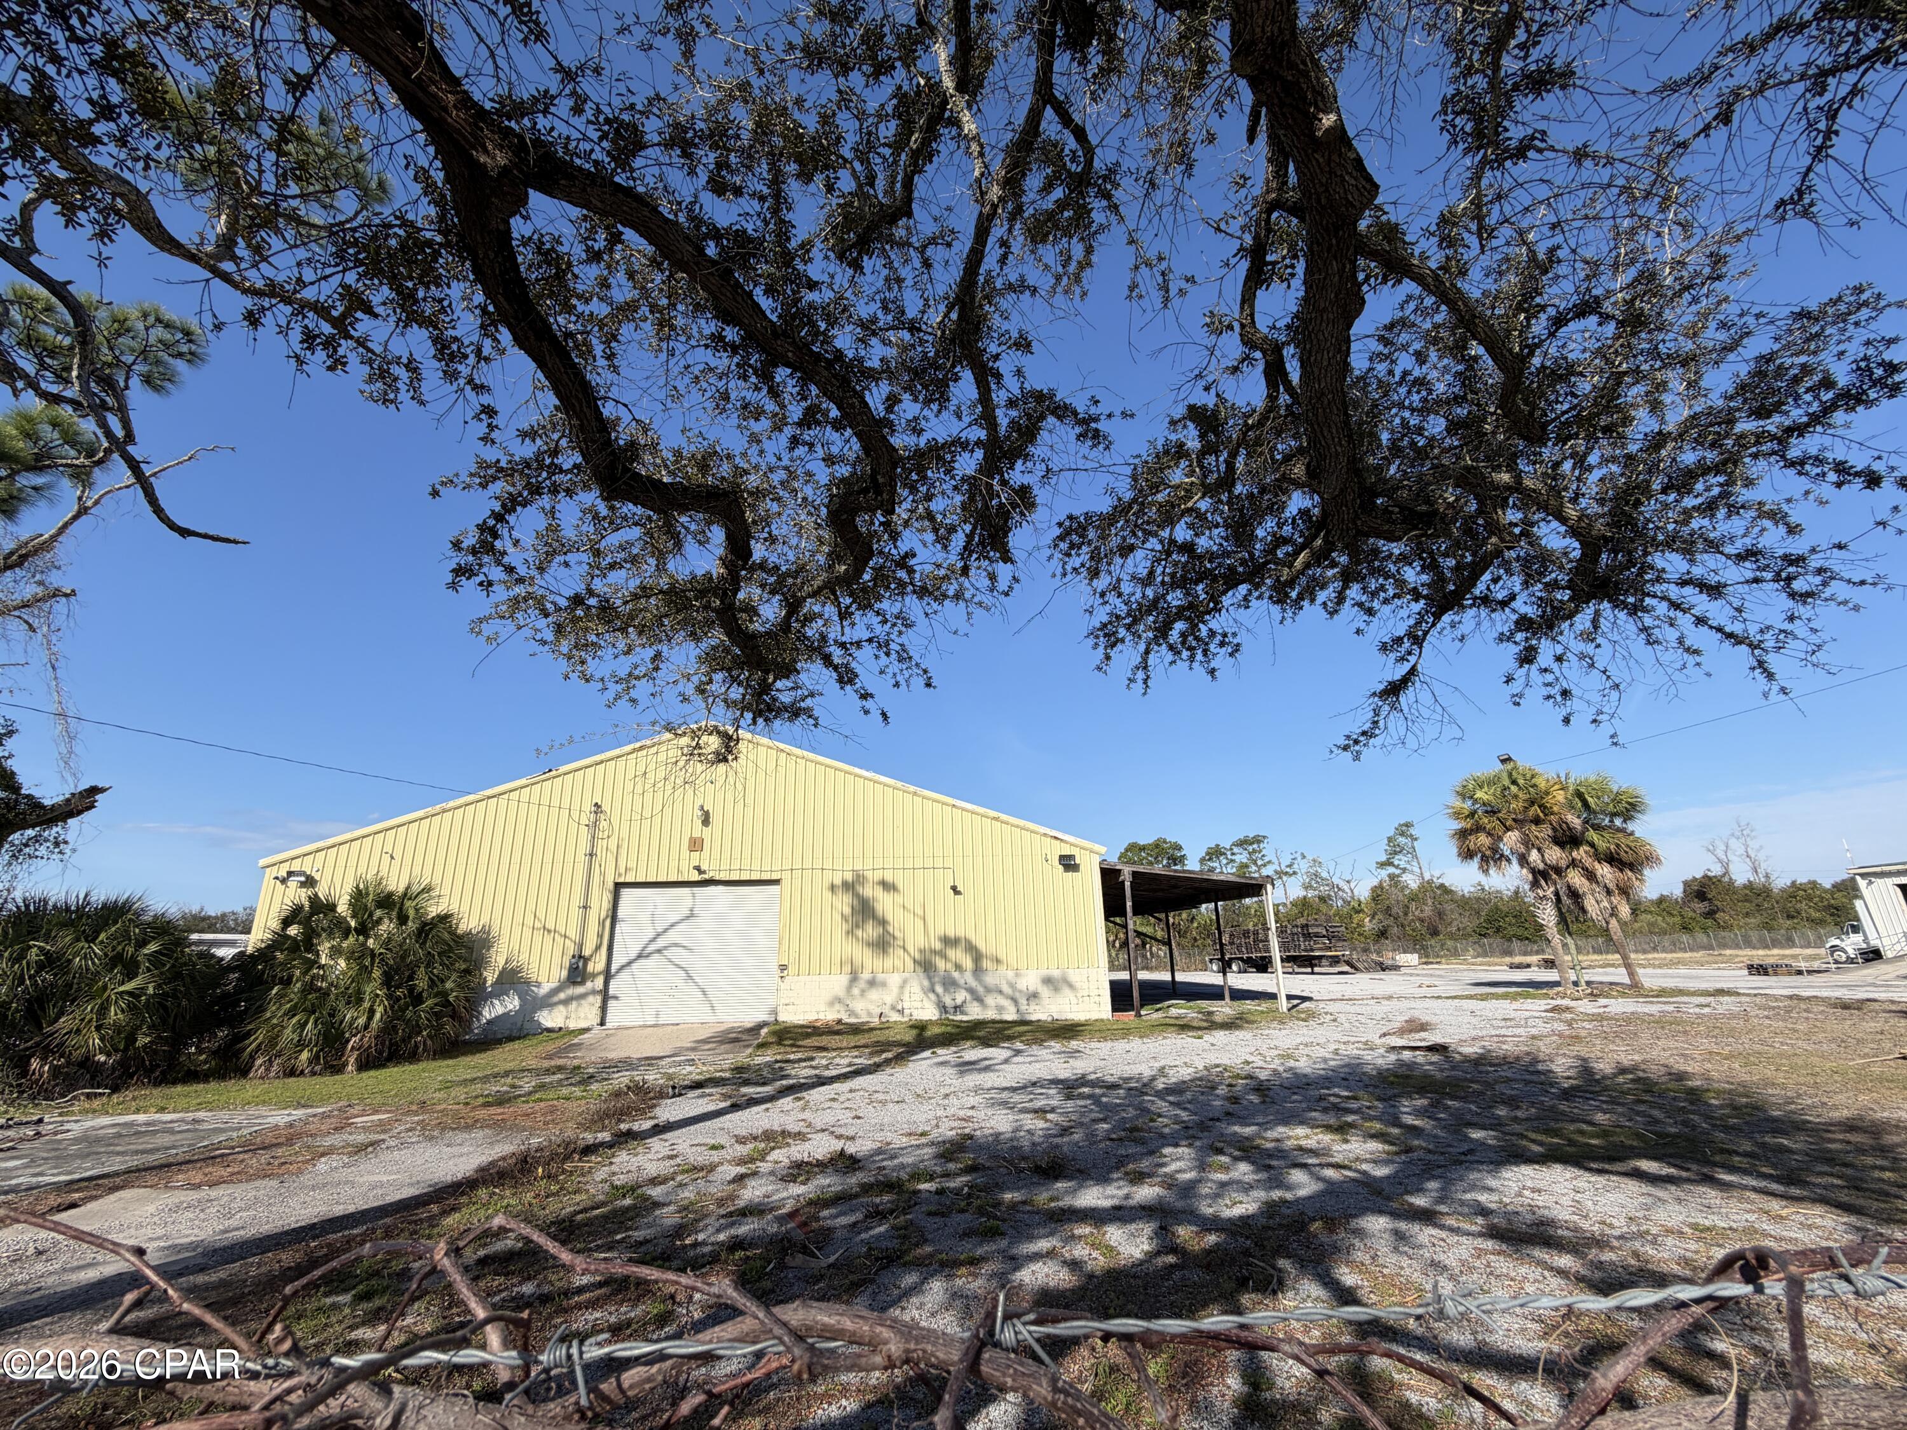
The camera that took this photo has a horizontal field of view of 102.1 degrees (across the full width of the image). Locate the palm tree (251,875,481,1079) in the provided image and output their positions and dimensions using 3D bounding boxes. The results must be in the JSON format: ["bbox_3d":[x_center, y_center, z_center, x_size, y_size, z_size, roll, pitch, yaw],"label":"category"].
[{"bbox_3d":[-14.174,6.197,18.921,4.550,4.300,4.000,0,-18,-4],"label":"palm tree"}]

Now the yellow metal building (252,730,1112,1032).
[{"bbox_3d":[-8.586,8.991,36.840,24.900,9.050,29.000,0,-18,-4],"label":"yellow metal building"}]

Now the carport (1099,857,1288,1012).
[{"bbox_3d":[6.756,10.065,34.141,5.800,4.580,23.000,0,-18,-4],"label":"carport"}]

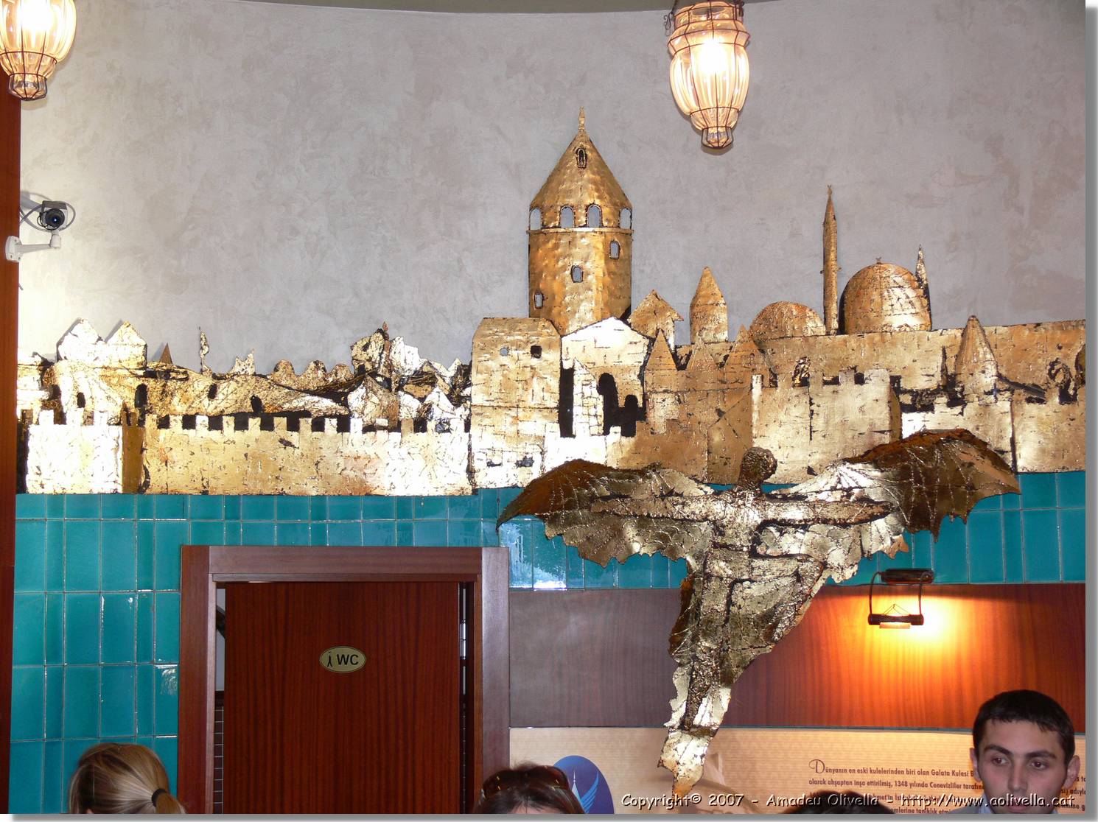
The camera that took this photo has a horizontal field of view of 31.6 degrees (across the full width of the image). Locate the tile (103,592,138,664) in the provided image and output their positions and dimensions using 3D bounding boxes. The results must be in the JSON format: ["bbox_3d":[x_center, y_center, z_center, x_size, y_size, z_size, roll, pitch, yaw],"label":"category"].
[{"bbox_3d":[-1.218,0.617,5.490,0.094,0.199,0.009,1,-6,-12],"label":"tile"}]

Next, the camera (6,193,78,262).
[{"bbox_3d":[-1.383,-0.495,5.250,0.180,0.175,0.180,1,6,-18],"label":"camera"}]

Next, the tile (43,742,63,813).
[{"bbox_3d":[-1.393,1.029,5.448,0.049,0.200,0.010,1,-6,-14],"label":"tile"}]

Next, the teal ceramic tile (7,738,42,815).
[{"bbox_3d":[-1.468,1.026,5.429,0.096,0.200,0.010,1,-6,-14],"label":"teal ceramic tile"}]

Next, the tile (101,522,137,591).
[{"bbox_3d":[-1.229,0.415,5.535,0.099,0.200,0.010,1,-6,-12],"label":"tile"}]

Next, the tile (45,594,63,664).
[{"bbox_3d":[-1.399,0.618,5.489,0.049,0.200,0.010,1,-6,-14],"label":"tile"}]

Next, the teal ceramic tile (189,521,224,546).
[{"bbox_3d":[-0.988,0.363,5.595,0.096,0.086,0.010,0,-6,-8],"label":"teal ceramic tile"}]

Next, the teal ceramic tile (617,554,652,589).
[{"bbox_3d":[0.248,0.416,5.576,0.098,0.195,0.010,-1,-6,9],"label":"teal ceramic tile"}]

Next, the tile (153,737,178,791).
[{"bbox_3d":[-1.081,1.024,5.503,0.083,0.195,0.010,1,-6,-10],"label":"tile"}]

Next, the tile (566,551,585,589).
[{"bbox_3d":[0.077,0.414,5.590,0.047,0.194,0.009,-1,-6,5],"label":"tile"}]

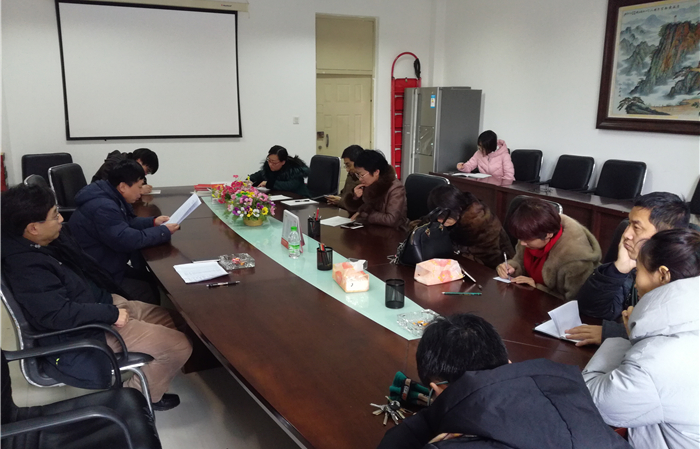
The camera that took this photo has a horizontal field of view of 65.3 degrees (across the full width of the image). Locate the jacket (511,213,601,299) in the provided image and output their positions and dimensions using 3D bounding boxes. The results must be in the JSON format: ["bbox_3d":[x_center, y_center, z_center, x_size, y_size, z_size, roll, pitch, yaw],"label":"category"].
[{"bbox_3d":[1.036,0.272,2.801,0.530,0.650,0.560,12,18,42],"label":"jacket"}]

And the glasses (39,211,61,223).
[{"bbox_3d":[-1.359,-0.040,2.397,0.135,0.045,0.140,3,11,-21],"label":"glasses"}]

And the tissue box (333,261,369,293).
[{"bbox_3d":[0.002,0.247,2.604,0.109,0.080,0.222,-4,14,-17],"label":"tissue box"}]

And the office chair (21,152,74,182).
[{"bbox_3d":[-2.944,-0.156,5.346,0.570,1.000,0.620,-8,15,-31],"label":"office chair"}]

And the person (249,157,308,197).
[{"bbox_3d":[-0.733,-0.292,5.749,0.550,1.120,0.760,13,18,42],"label":"person"}]

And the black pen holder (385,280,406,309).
[{"bbox_3d":[0.186,0.287,2.241,0.078,0.099,0.078,0,13,0],"label":"black pen holder"}]

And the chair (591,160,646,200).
[{"bbox_3d":[2.417,-0.097,5.296,0.620,1.000,0.570,-8,16,-33],"label":"chair"}]

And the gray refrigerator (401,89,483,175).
[{"bbox_3d":[1.263,-1.001,7.711,0.720,1.760,0.880,-6,14,-26],"label":"gray refrigerator"}]

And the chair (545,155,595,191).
[{"bbox_3d":[2.183,-0.175,5.806,0.620,1.020,0.570,-11,18,-42],"label":"chair"}]

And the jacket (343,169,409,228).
[{"bbox_3d":[0.196,-0.119,4.026,0.520,0.600,0.500,-6,15,-26],"label":"jacket"}]

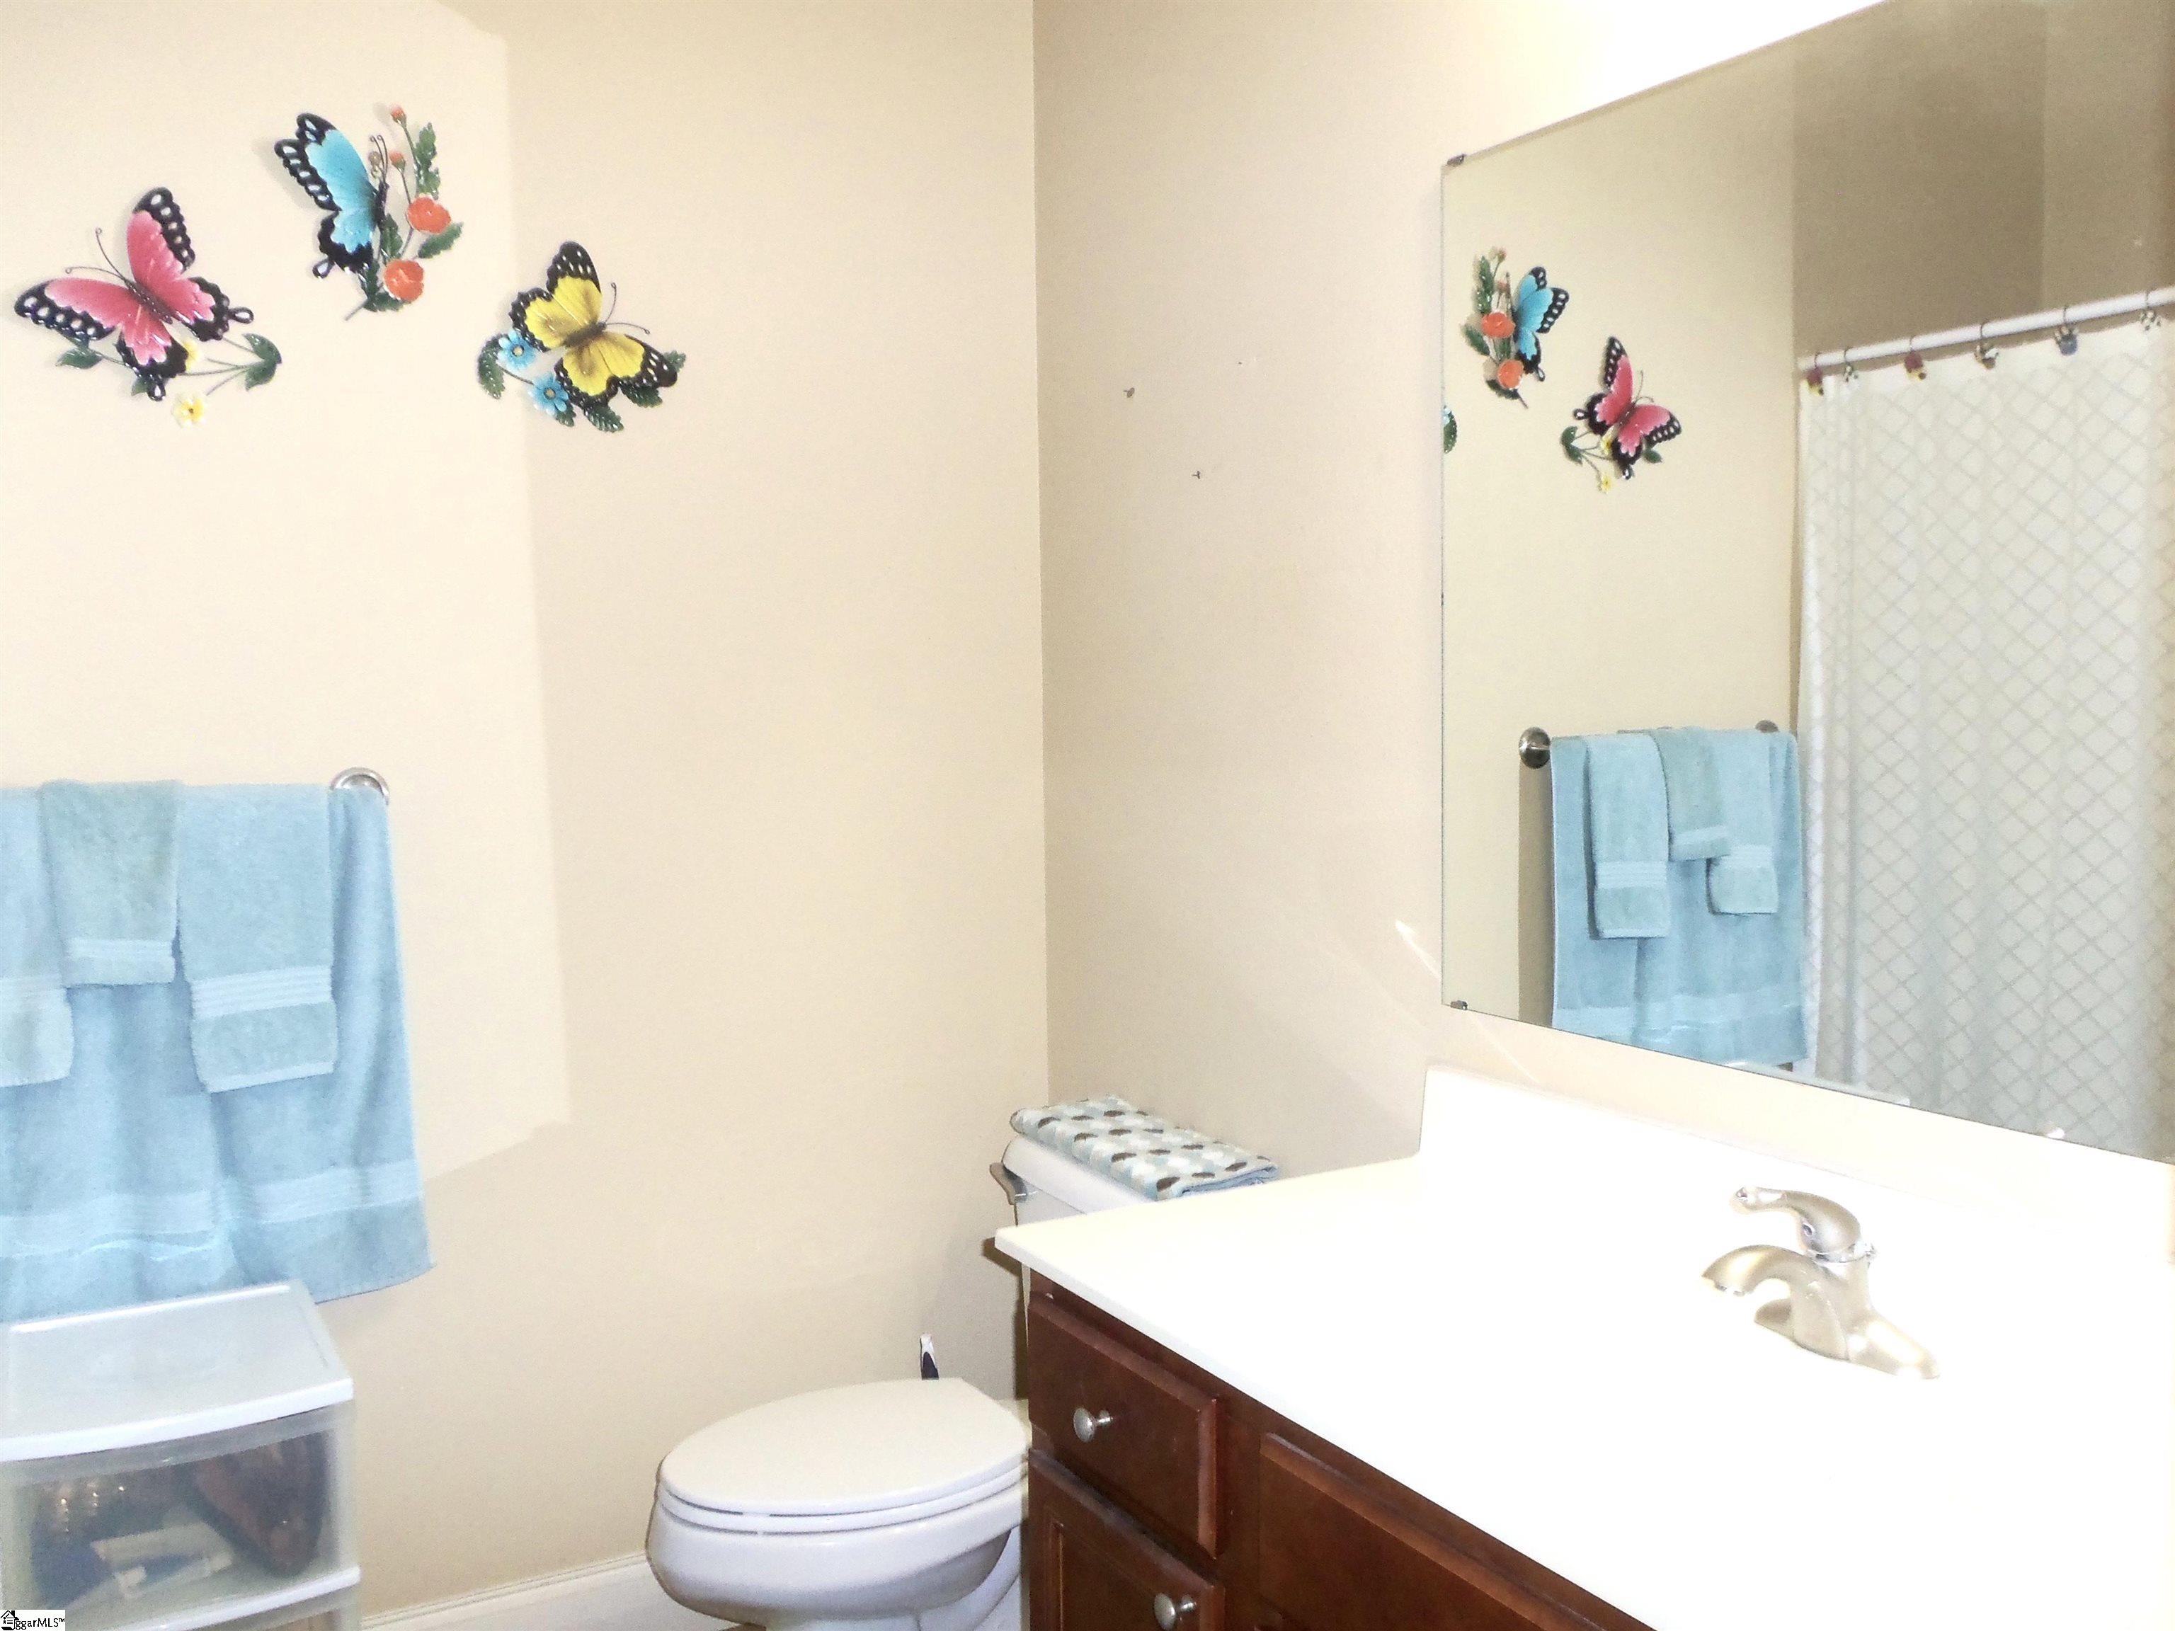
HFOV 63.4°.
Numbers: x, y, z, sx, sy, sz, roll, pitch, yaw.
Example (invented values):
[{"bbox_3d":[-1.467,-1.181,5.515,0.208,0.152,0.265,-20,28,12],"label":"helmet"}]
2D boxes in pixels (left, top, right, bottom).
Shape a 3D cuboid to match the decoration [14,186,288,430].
[{"bbox_3d":[-1.101,-0.601,2.070,0.278,0.276,0.048,-3,5,-30],"label":"decoration"}]

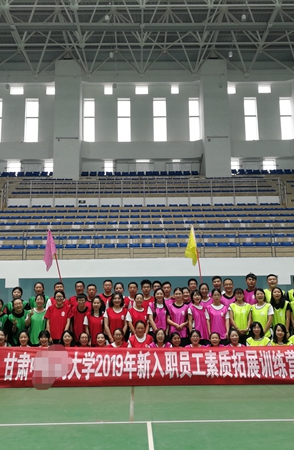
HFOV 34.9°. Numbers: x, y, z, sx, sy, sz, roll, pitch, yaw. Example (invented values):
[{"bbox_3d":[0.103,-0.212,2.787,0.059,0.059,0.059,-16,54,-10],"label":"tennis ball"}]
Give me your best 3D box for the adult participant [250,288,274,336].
[{"bbox_3d":[2.089,1.933,8.420,0.460,1.559,0.300,-2,-11,6],"label":"adult participant"}]

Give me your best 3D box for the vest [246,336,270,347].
[{"bbox_3d":[1.841,2.134,7.767,0.420,0.560,0.270,-2,-11,7],"label":"vest"}]

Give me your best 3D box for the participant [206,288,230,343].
[{"bbox_3d":[1.280,1.936,8.406,0.460,1.568,0.300,-1,-11,4],"label":"participant"}]

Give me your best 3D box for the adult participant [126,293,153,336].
[{"bbox_3d":[-0.131,2.028,8.617,0.500,1.539,0.300,0,-12,-1],"label":"adult participant"}]

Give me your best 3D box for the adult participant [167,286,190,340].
[{"bbox_3d":[0.583,1.933,8.447,0.450,1.590,0.320,0,-11,-1],"label":"adult participant"}]

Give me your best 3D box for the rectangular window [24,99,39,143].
[{"bbox_3d":[-7.519,-6.821,30.571,0.897,3.075,0.200,0,-12,-1],"label":"rectangular window"}]

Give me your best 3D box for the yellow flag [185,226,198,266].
[{"bbox_3d":[0.892,0.411,9.376,0.260,0.840,0.200,0,-12,-1],"label":"yellow flag"}]

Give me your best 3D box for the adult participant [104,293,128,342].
[{"bbox_3d":[-0.560,1.968,8.317,0.460,1.513,0.300,0,-11,-2],"label":"adult participant"}]

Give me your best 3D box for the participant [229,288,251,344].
[{"bbox_3d":[1.753,1.982,8.660,0.460,1.602,0.290,-1,-12,4],"label":"participant"}]

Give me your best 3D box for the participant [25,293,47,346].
[{"bbox_3d":[-1.960,1.989,8.390,0.460,1.520,0.320,1,-11,-8],"label":"participant"}]

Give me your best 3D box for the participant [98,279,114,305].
[{"bbox_3d":[-0.736,1.934,8.831,0.480,1.770,0.290,0,-11,-3],"label":"participant"}]

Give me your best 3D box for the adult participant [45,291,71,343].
[{"bbox_3d":[-1.646,2.013,8.594,0.480,1.596,0.300,1,-12,-6],"label":"adult participant"}]

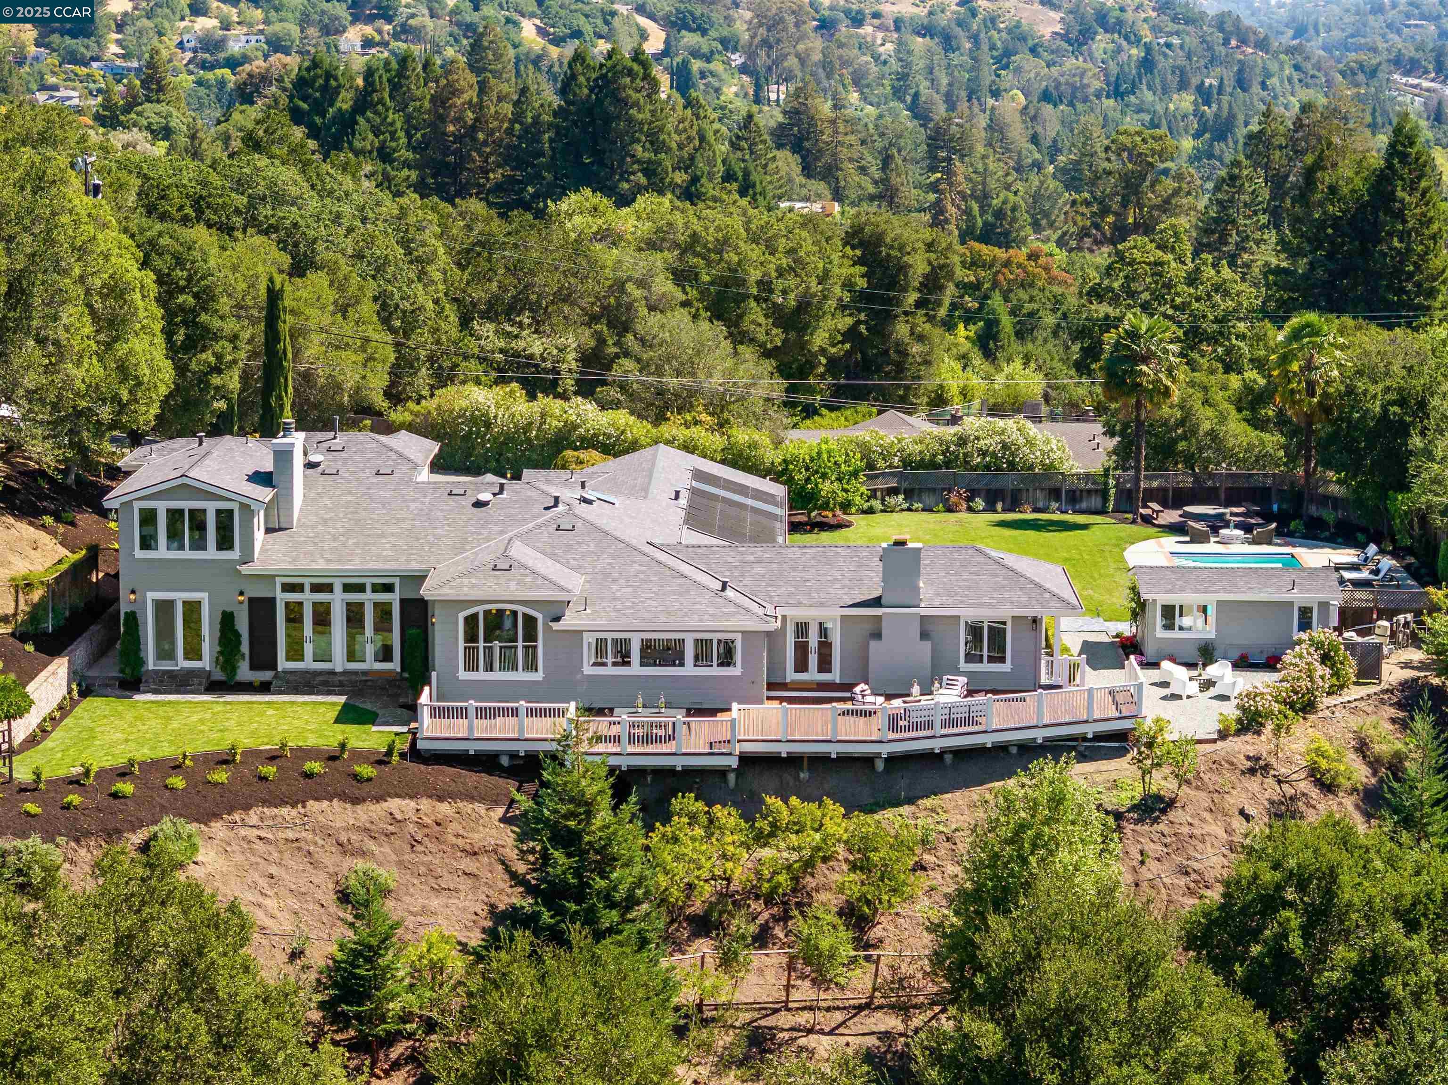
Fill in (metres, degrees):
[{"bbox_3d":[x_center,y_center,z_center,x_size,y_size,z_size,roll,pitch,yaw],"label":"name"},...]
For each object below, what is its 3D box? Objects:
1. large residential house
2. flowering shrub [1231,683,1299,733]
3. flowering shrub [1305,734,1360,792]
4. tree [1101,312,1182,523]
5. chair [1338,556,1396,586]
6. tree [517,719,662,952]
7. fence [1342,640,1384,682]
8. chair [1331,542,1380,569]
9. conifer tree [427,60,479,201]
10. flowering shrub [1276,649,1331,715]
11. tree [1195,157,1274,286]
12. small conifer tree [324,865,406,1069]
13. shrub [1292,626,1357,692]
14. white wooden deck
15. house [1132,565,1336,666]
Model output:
[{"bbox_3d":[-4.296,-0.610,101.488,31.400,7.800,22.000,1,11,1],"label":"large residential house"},{"bbox_3d":[17.543,5.287,94.504,2.000,1.450,1.750,0,11,1],"label":"flowering shrub"},{"bbox_3d":[19.592,7.067,94.057,1.750,1.550,1.600,0,11,1],"label":"flowering shrub"},{"bbox_3d":[18.437,-5.515,128.745,3.500,9.399,3.400,0,11,1],"label":"tree"},{"bbox_3d":[23.552,1.096,107.000,1.980,0.920,0.700,-1,11,-7],"label":"chair"},{"bbox_3d":[-3.973,8.414,83.629,4.100,6.816,4.000,0,11,1],"label":"tree"},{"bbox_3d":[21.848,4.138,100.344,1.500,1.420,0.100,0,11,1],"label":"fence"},{"bbox_3d":[25.879,0.567,119.788,2.000,0.950,0.750,0,11,1],"label":"chair"},{"bbox_3d":[-23.605,-35.777,255.000,4.800,13.500,4.800,0,10,0],"label":"conifer tree"},{"bbox_3d":[19.234,4.528,96.881,1.750,2.050,1.700,0,11,1],"label":"flowering shrub"},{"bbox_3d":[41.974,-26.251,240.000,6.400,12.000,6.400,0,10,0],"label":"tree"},{"bbox_3d":[-9.240,10.972,75.300,2.300,5.500,2.300,0,10,0],"label":"small conifer tree"},{"bbox_3d":[19.522,3.868,95.300,2.100,2.000,2.000,0,10,0],"label":"shrub"},{"bbox_3d":[1.914,5.019,90.429,22.200,1.750,8.600,1,11,1],"label":"white wooden deck"},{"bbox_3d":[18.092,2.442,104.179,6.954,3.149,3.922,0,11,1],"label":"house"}]

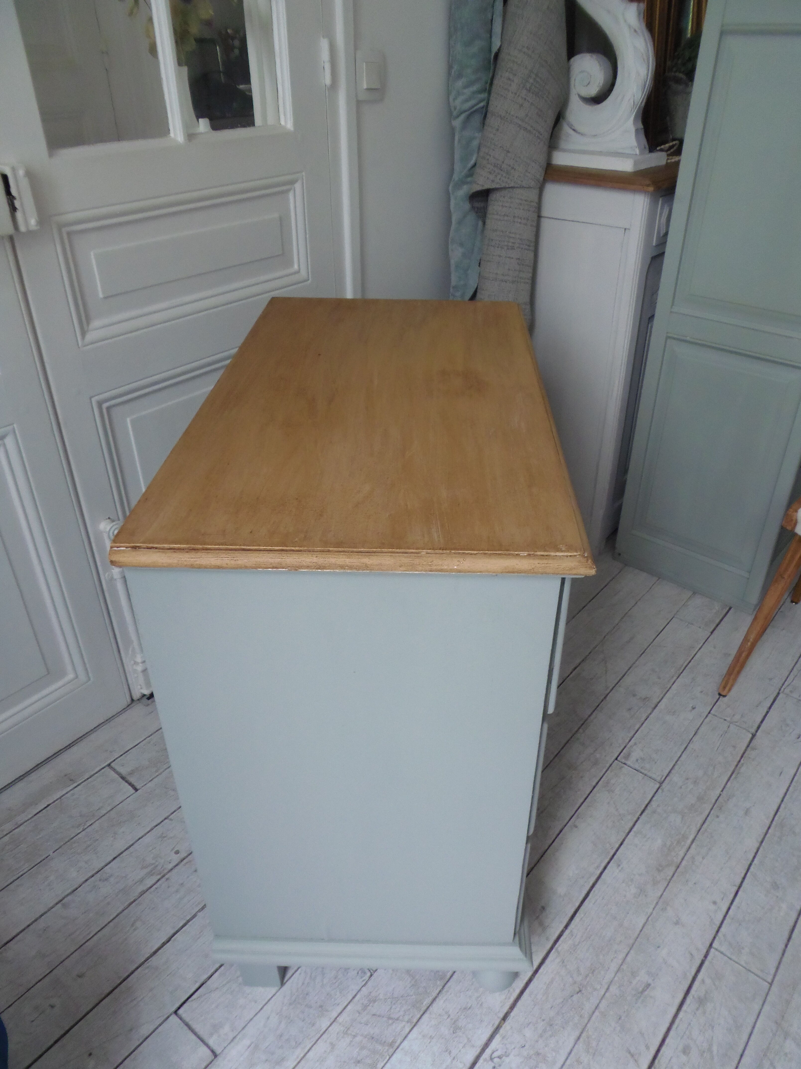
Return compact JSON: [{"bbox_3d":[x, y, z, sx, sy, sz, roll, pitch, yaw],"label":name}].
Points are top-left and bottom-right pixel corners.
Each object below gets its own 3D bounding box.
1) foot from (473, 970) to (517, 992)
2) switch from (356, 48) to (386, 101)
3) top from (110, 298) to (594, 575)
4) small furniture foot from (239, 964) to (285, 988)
[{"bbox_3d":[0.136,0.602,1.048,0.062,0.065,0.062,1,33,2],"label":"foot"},{"bbox_3d":[-0.061,-0.913,1.475,0.015,0.085,0.085,22,39,31],"label":"switch"},{"bbox_3d":[-0.026,-0.184,0.943,0.410,0.019,0.769,1,33,2],"label":"top"},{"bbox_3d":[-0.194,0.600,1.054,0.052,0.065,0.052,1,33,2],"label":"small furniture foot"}]

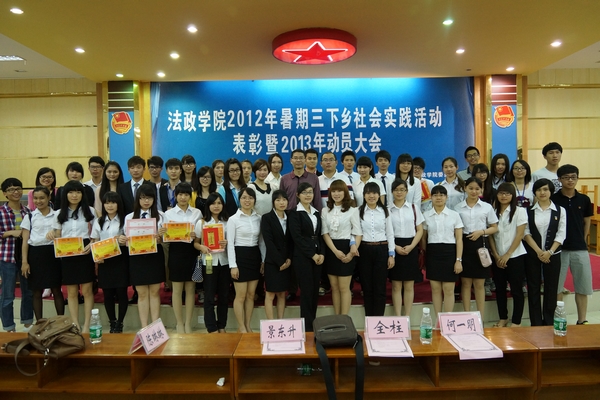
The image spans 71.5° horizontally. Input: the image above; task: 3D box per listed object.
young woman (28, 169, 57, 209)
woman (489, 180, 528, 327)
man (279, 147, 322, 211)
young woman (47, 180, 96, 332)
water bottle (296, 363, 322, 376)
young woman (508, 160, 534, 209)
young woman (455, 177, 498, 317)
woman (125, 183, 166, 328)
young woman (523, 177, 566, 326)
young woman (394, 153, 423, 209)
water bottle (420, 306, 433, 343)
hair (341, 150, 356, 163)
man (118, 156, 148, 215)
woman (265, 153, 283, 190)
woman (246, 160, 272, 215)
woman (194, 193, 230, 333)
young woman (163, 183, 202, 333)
[{"bbox_3d":[-3.190,0.395,5.240,0.440,1.603,0.280,-1,3,-11],"label":"young woman"},{"bbox_3d":[2.292,0.618,4.640,0.430,1.614,0.300,0,3,18],"label":"woman"},{"bbox_3d":[0.019,0.263,5.125,0.500,1.783,0.290,-1,3,0],"label":"man"},{"bbox_3d":[-2.453,0.637,4.519,0.490,1.686,0.360,-2,1,-26],"label":"young woman"},{"bbox_3d":[0.069,0.867,2.130,0.178,0.062,0.062,-1,1,0],"label":"water bottle"},{"bbox_3d":[2.750,0.301,5.190,0.440,1.618,0.280,0,3,9],"label":"young woman"},{"bbox_3d":[1.974,0.573,4.669,0.470,1.649,0.320,0,1,24],"label":"young woman"},{"bbox_3d":[-1.656,0.657,4.542,0.450,1.663,0.330,-1,3,-5],"label":"woman"},{"bbox_3d":[2.714,0.577,4.619,0.470,1.617,0.310,0,2,32],"label":"young woman"},{"bbox_3d":[1.339,0.280,5.149,0.430,1.694,0.270,-1,1,12],"label":"young woman"},{"bbox_3d":[0.759,0.756,2.500,0.067,0.215,0.067,-1,3,0],"label":"water bottle"},{"bbox_3d":[0.632,-0.553,5.400,0.180,0.180,0.200,-1,1,6],"label":"hair"},{"bbox_3d":[-2.131,0.304,5.343,0.480,1.743,0.290,-1,3,-7],"label":"man"},{"bbox_3d":[-0.328,0.276,5.420,0.430,1.751,0.280,-1,1,-3],"label":"woman"},{"bbox_3d":[-0.478,0.334,5.089,0.440,1.655,0.280,-1,1,-6],"label":"woman"},{"bbox_3d":[-0.936,0.688,4.538,0.440,1.529,0.360,-1,1,-10],"label":"woman"},{"bbox_3d":[-1.260,0.644,4.592,0.450,1.673,0.300,-1,3,-3],"label":"young woman"}]

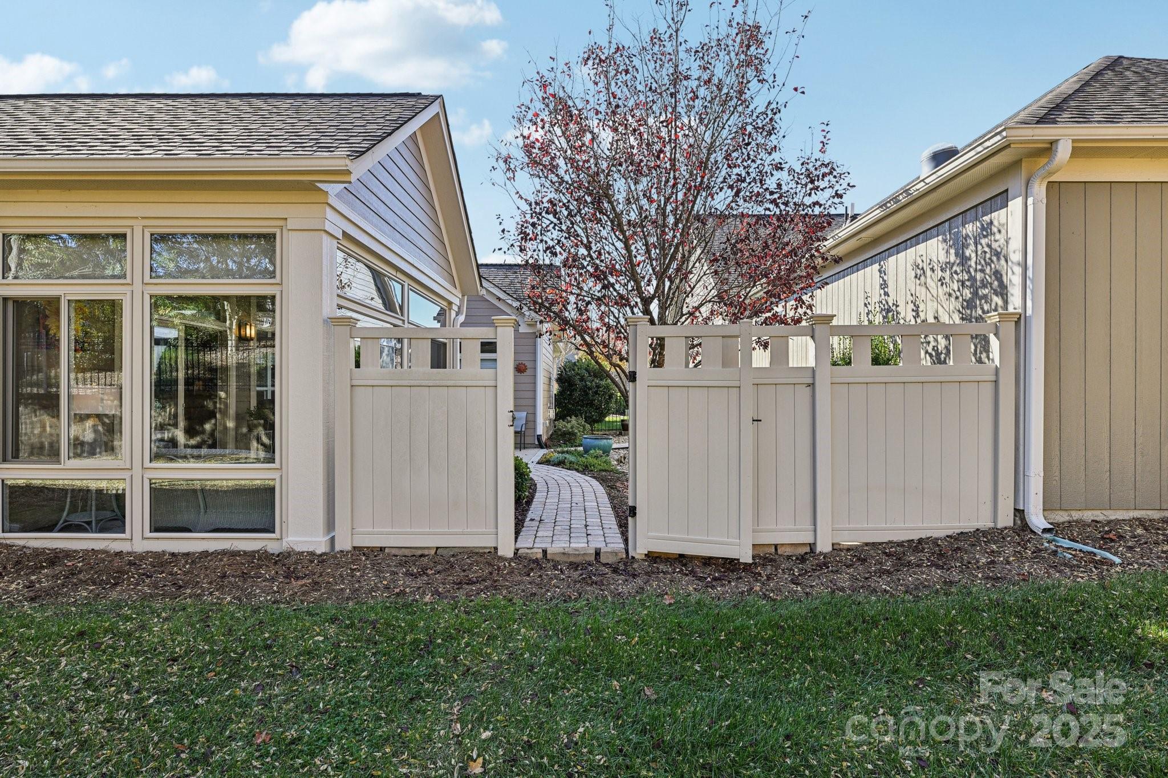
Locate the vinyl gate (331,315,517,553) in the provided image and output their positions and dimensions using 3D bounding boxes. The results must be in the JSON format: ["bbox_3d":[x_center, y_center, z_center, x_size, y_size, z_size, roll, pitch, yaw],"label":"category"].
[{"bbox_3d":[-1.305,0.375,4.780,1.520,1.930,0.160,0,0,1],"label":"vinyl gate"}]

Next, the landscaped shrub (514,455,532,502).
[{"bbox_3d":[-0.950,1.040,7.200,0.680,0.600,0.680,0,0,1],"label":"landscaped shrub"}]

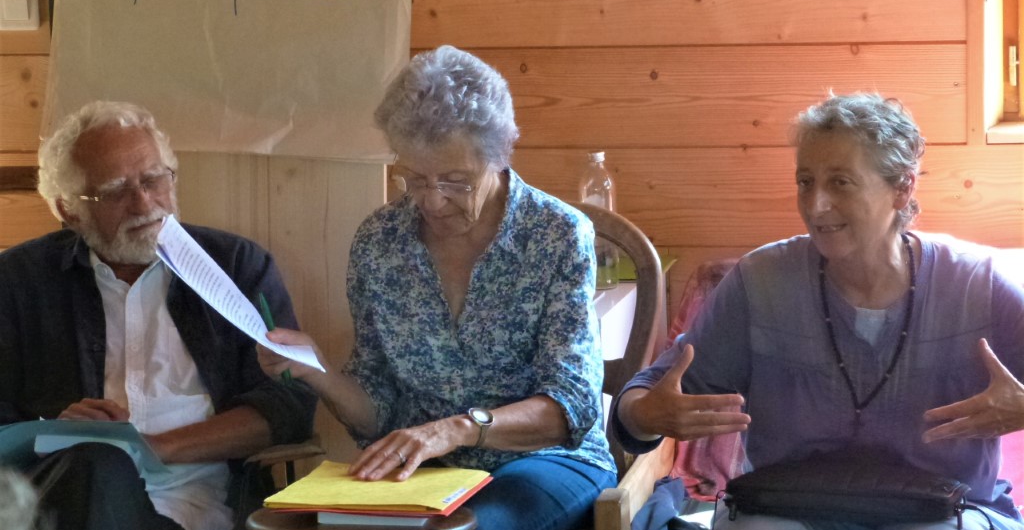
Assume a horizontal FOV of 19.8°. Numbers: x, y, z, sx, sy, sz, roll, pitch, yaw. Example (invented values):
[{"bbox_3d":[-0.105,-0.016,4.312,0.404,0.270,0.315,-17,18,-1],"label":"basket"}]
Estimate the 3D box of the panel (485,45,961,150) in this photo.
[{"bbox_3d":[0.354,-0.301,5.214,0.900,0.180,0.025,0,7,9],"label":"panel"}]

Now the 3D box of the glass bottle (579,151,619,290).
[{"bbox_3d":[0.146,-0.076,4.930,0.067,0.231,0.067,-1,7,0],"label":"glass bottle"}]

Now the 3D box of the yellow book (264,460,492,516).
[{"bbox_3d":[-0.181,0.304,4.000,0.240,0.018,0.280,1,7,17],"label":"yellow book"}]

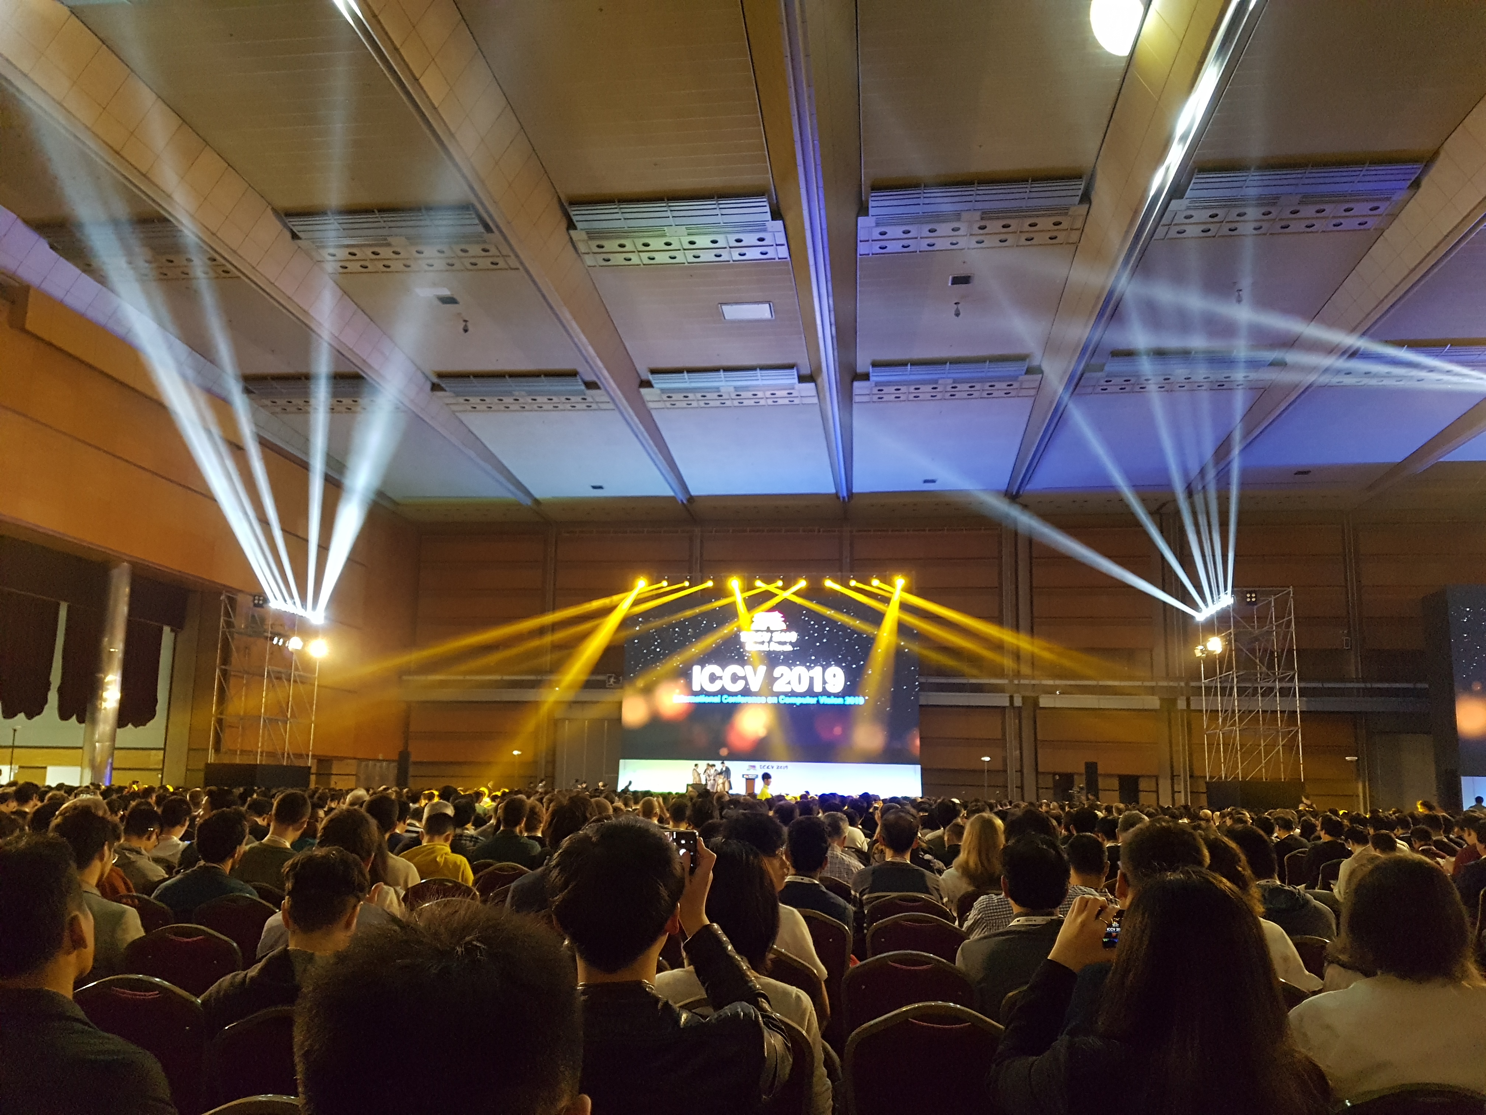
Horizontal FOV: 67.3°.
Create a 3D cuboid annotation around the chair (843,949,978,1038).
[{"bbox_3d":[0.570,1.787,3.840,0.460,0.910,0.570,-1,-12,7],"label":"chair"}]

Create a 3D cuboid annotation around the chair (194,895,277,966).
[{"bbox_3d":[-2.275,2.058,5.315,0.460,0.910,0.570,-1,-12,7],"label":"chair"}]

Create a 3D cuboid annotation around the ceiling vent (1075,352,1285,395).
[{"bbox_3d":[15.366,-6.574,39.459,6.200,0.500,2.800,0,-12,7],"label":"ceiling vent"}]

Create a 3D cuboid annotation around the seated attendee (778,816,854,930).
[{"bbox_3d":[0.299,1.855,5.153,0.500,1.300,0.800,-1,-12,7],"label":"seated attendee"}]

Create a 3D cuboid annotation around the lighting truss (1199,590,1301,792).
[{"bbox_3d":[15.701,4.146,34.737,1.950,5.800,3.500,0,-12,7],"label":"lighting truss"}]

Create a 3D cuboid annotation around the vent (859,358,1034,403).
[{"bbox_3d":[8.374,-7.250,45.938,7.560,0.450,3.800,-1,-12,7],"label":"vent"}]

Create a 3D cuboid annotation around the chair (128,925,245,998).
[{"bbox_3d":[-1.954,1.798,4.097,0.460,0.920,0.570,0,-12,7],"label":"chair"}]

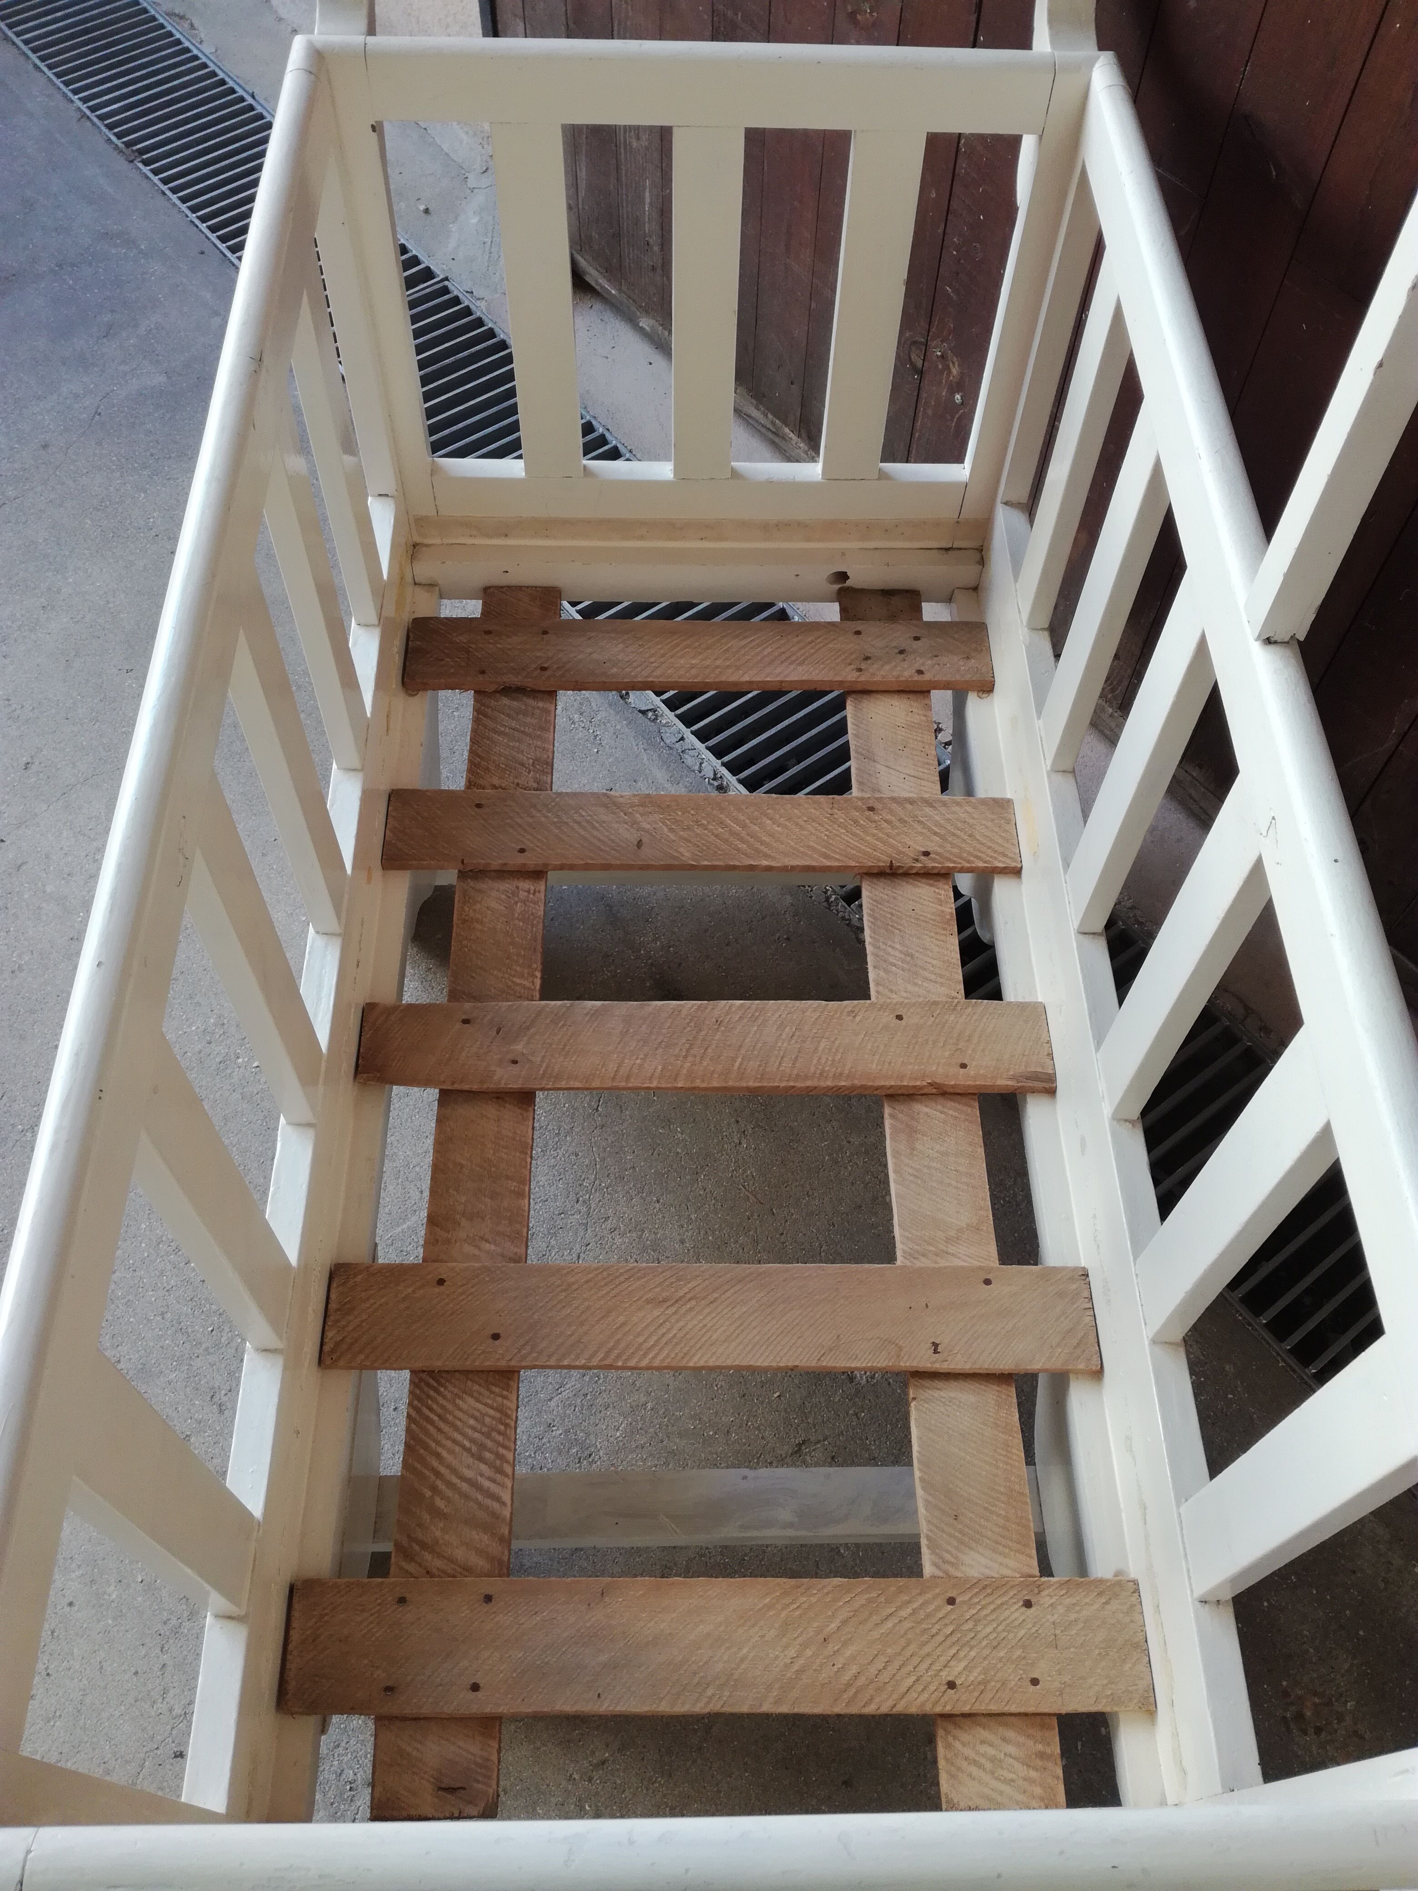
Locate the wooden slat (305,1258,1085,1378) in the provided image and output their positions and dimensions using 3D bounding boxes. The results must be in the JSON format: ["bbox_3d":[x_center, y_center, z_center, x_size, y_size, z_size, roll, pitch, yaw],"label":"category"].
[{"bbox_3d":[0.003,0.292,1.156,0.601,0.011,0.081,0,58,-1],"label":"wooden slat"}]

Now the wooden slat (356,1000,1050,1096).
[{"bbox_3d":[-0.002,0.088,1.284,0.599,0.011,0.080,0,58,-1],"label":"wooden slat"}]

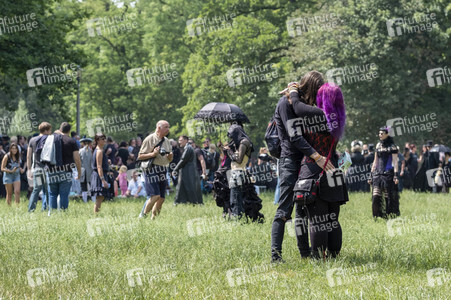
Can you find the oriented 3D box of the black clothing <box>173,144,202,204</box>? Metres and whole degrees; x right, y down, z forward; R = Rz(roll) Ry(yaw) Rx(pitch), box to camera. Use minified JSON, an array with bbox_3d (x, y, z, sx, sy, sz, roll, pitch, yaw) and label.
[{"bbox_3d":[-0.978,0.643,43.500,0.720,1.570,0.550,0,-1,-9],"label":"black clothing"}]

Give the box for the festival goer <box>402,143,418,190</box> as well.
[{"bbox_3d":[6.310,0.600,57.500,0.380,1.670,0.500,0,-1,20],"label":"festival goer"}]

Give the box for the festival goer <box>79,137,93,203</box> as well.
[{"bbox_3d":[-3.783,0.558,46.000,0.500,1.824,0.420,0,-1,3],"label":"festival goer"}]

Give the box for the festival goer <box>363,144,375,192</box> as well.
[{"bbox_3d":[4.891,0.683,57.000,0.520,1.737,0.400,0,-1,-24],"label":"festival goer"}]

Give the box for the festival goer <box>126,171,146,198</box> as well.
[{"bbox_3d":[-2.671,1.041,51.000,0.620,0.845,0.650,0,-1,-32],"label":"festival goer"}]

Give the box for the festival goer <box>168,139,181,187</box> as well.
[{"bbox_3d":[-1.660,0.480,55.000,0.350,1.709,0.500,0,-1,-36],"label":"festival goer"}]

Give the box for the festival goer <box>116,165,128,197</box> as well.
[{"bbox_3d":[-3.181,0.975,52.500,0.360,1.019,0.270,0,-1,12],"label":"festival goer"}]

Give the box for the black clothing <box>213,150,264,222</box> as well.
[{"bbox_3d":[0.229,0.644,29.800,0.900,1.270,0.620,0,-1,-9],"label":"black clothing"}]

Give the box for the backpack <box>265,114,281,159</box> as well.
[{"bbox_3d":[0.485,-0.116,15.700,0.200,0.420,0.280,0,-1,28],"label":"backpack"}]

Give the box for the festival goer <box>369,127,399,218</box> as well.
[{"bbox_3d":[2.903,0.431,31.000,0.550,1.724,0.400,0,-1,18],"label":"festival goer"}]

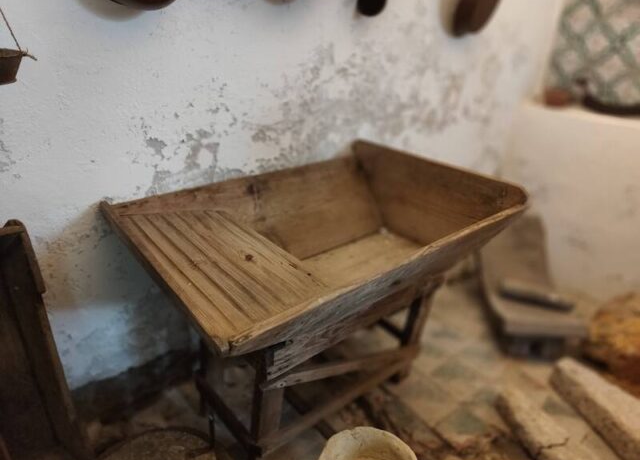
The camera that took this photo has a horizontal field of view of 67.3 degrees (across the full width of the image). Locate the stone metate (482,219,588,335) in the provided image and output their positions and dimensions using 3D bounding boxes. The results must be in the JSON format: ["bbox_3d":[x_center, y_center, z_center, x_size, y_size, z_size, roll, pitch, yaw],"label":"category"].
[{"bbox_3d":[0.920,0.214,2.097,0.317,0.338,0.580,4,27,7],"label":"stone metate"}]

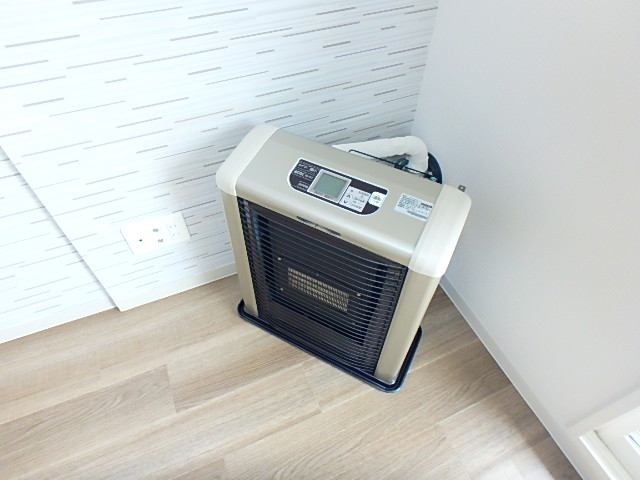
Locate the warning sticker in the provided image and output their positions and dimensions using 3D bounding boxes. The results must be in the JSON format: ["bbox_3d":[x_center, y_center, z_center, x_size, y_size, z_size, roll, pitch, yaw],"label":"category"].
[{"bbox_3d":[0.180,-0.062,0.744,0.064,0.004,0.041,22,68,17],"label":"warning sticker"}]

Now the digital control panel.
[{"bbox_3d":[0.028,-0.104,0.784,0.210,0.008,0.086,22,68,17],"label":"digital control panel"}]

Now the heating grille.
[{"bbox_3d":[-0.010,0.146,0.989,0.395,0.528,0.036,22,53,17],"label":"heating grille"}]

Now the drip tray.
[{"bbox_3d":[0.034,0.257,1.252,0.557,0.022,0.251,22,53,17],"label":"drip tray"}]

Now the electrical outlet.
[{"bbox_3d":[-0.457,-0.016,1.096,0.163,0.116,0.010,-18,52,-16],"label":"electrical outlet"}]

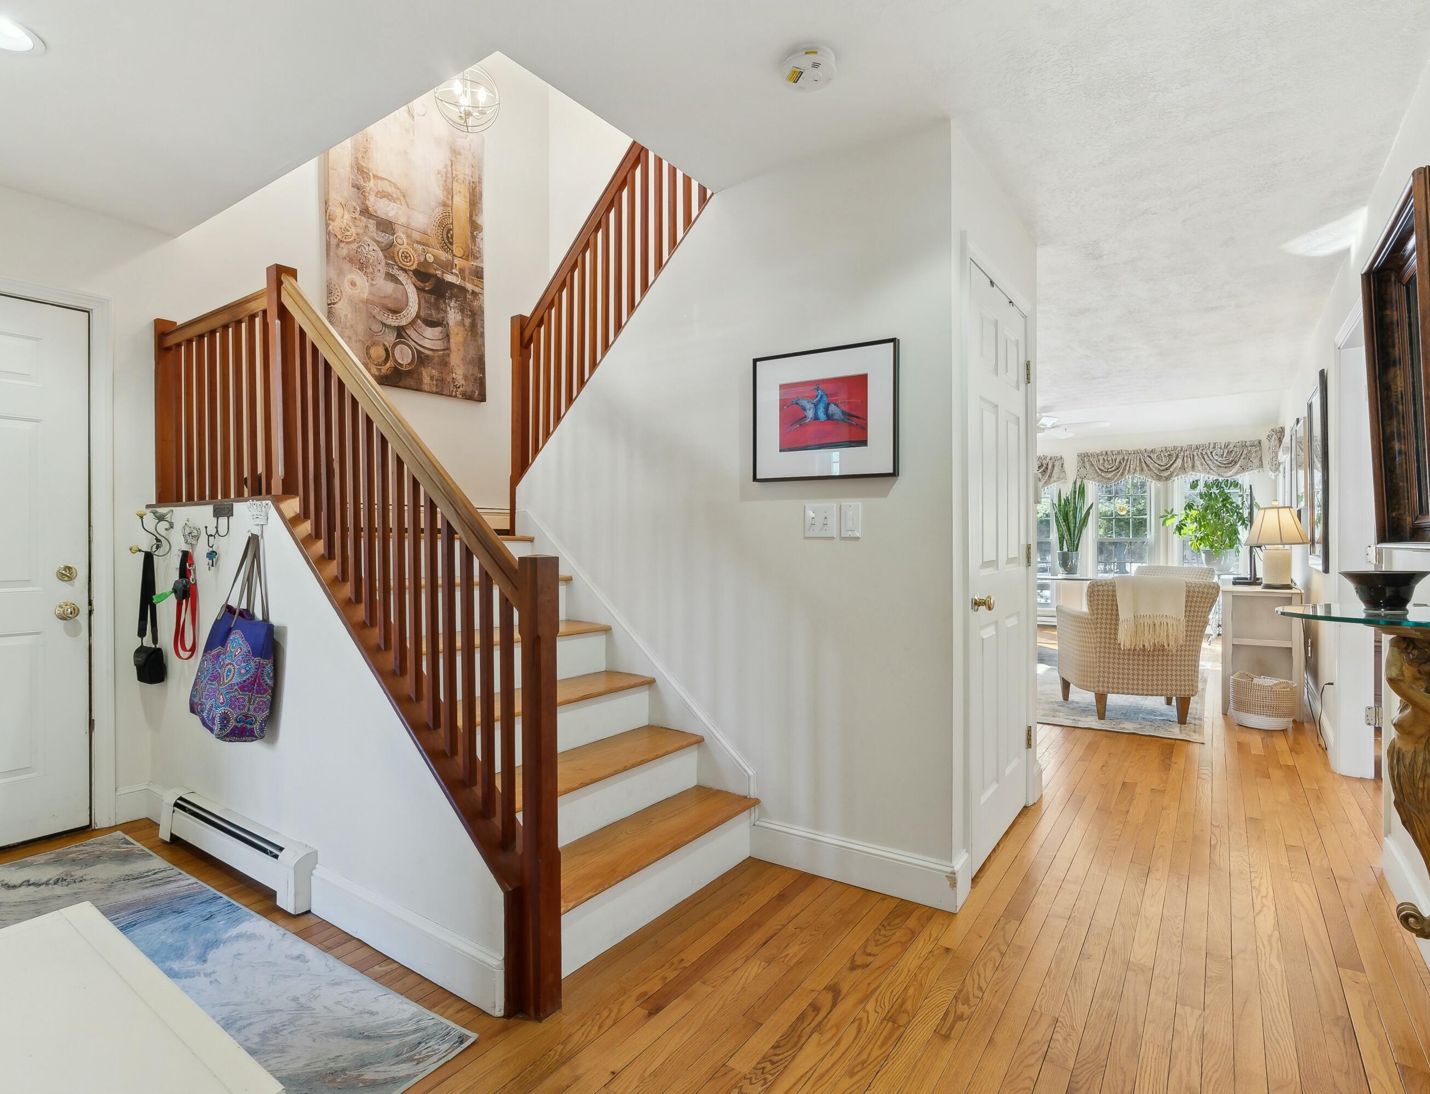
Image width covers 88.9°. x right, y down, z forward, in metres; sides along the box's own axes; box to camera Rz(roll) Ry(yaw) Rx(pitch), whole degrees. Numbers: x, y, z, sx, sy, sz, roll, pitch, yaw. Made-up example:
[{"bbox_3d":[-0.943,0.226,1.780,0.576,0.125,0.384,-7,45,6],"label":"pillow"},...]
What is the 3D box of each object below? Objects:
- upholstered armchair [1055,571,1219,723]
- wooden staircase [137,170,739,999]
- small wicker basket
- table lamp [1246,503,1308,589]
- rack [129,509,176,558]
[{"bbox_3d":[2.719,0.636,4.806,0.740,0.905,0.760,0,1,14],"label":"upholstered armchair"},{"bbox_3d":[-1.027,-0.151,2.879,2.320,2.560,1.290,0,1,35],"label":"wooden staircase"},{"bbox_3d":[3.353,0.932,4.454,0.350,0.310,0.270,0,1,35],"label":"small wicker basket"},{"bbox_3d":[3.708,0.002,4.803,0.410,0.560,0.410,0,1,35],"label":"table lamp"},{"bbox_3d":[-2.242,-0.062,2.886,0.150,0.200,0.110,0,1,35],"label":"rack"}]

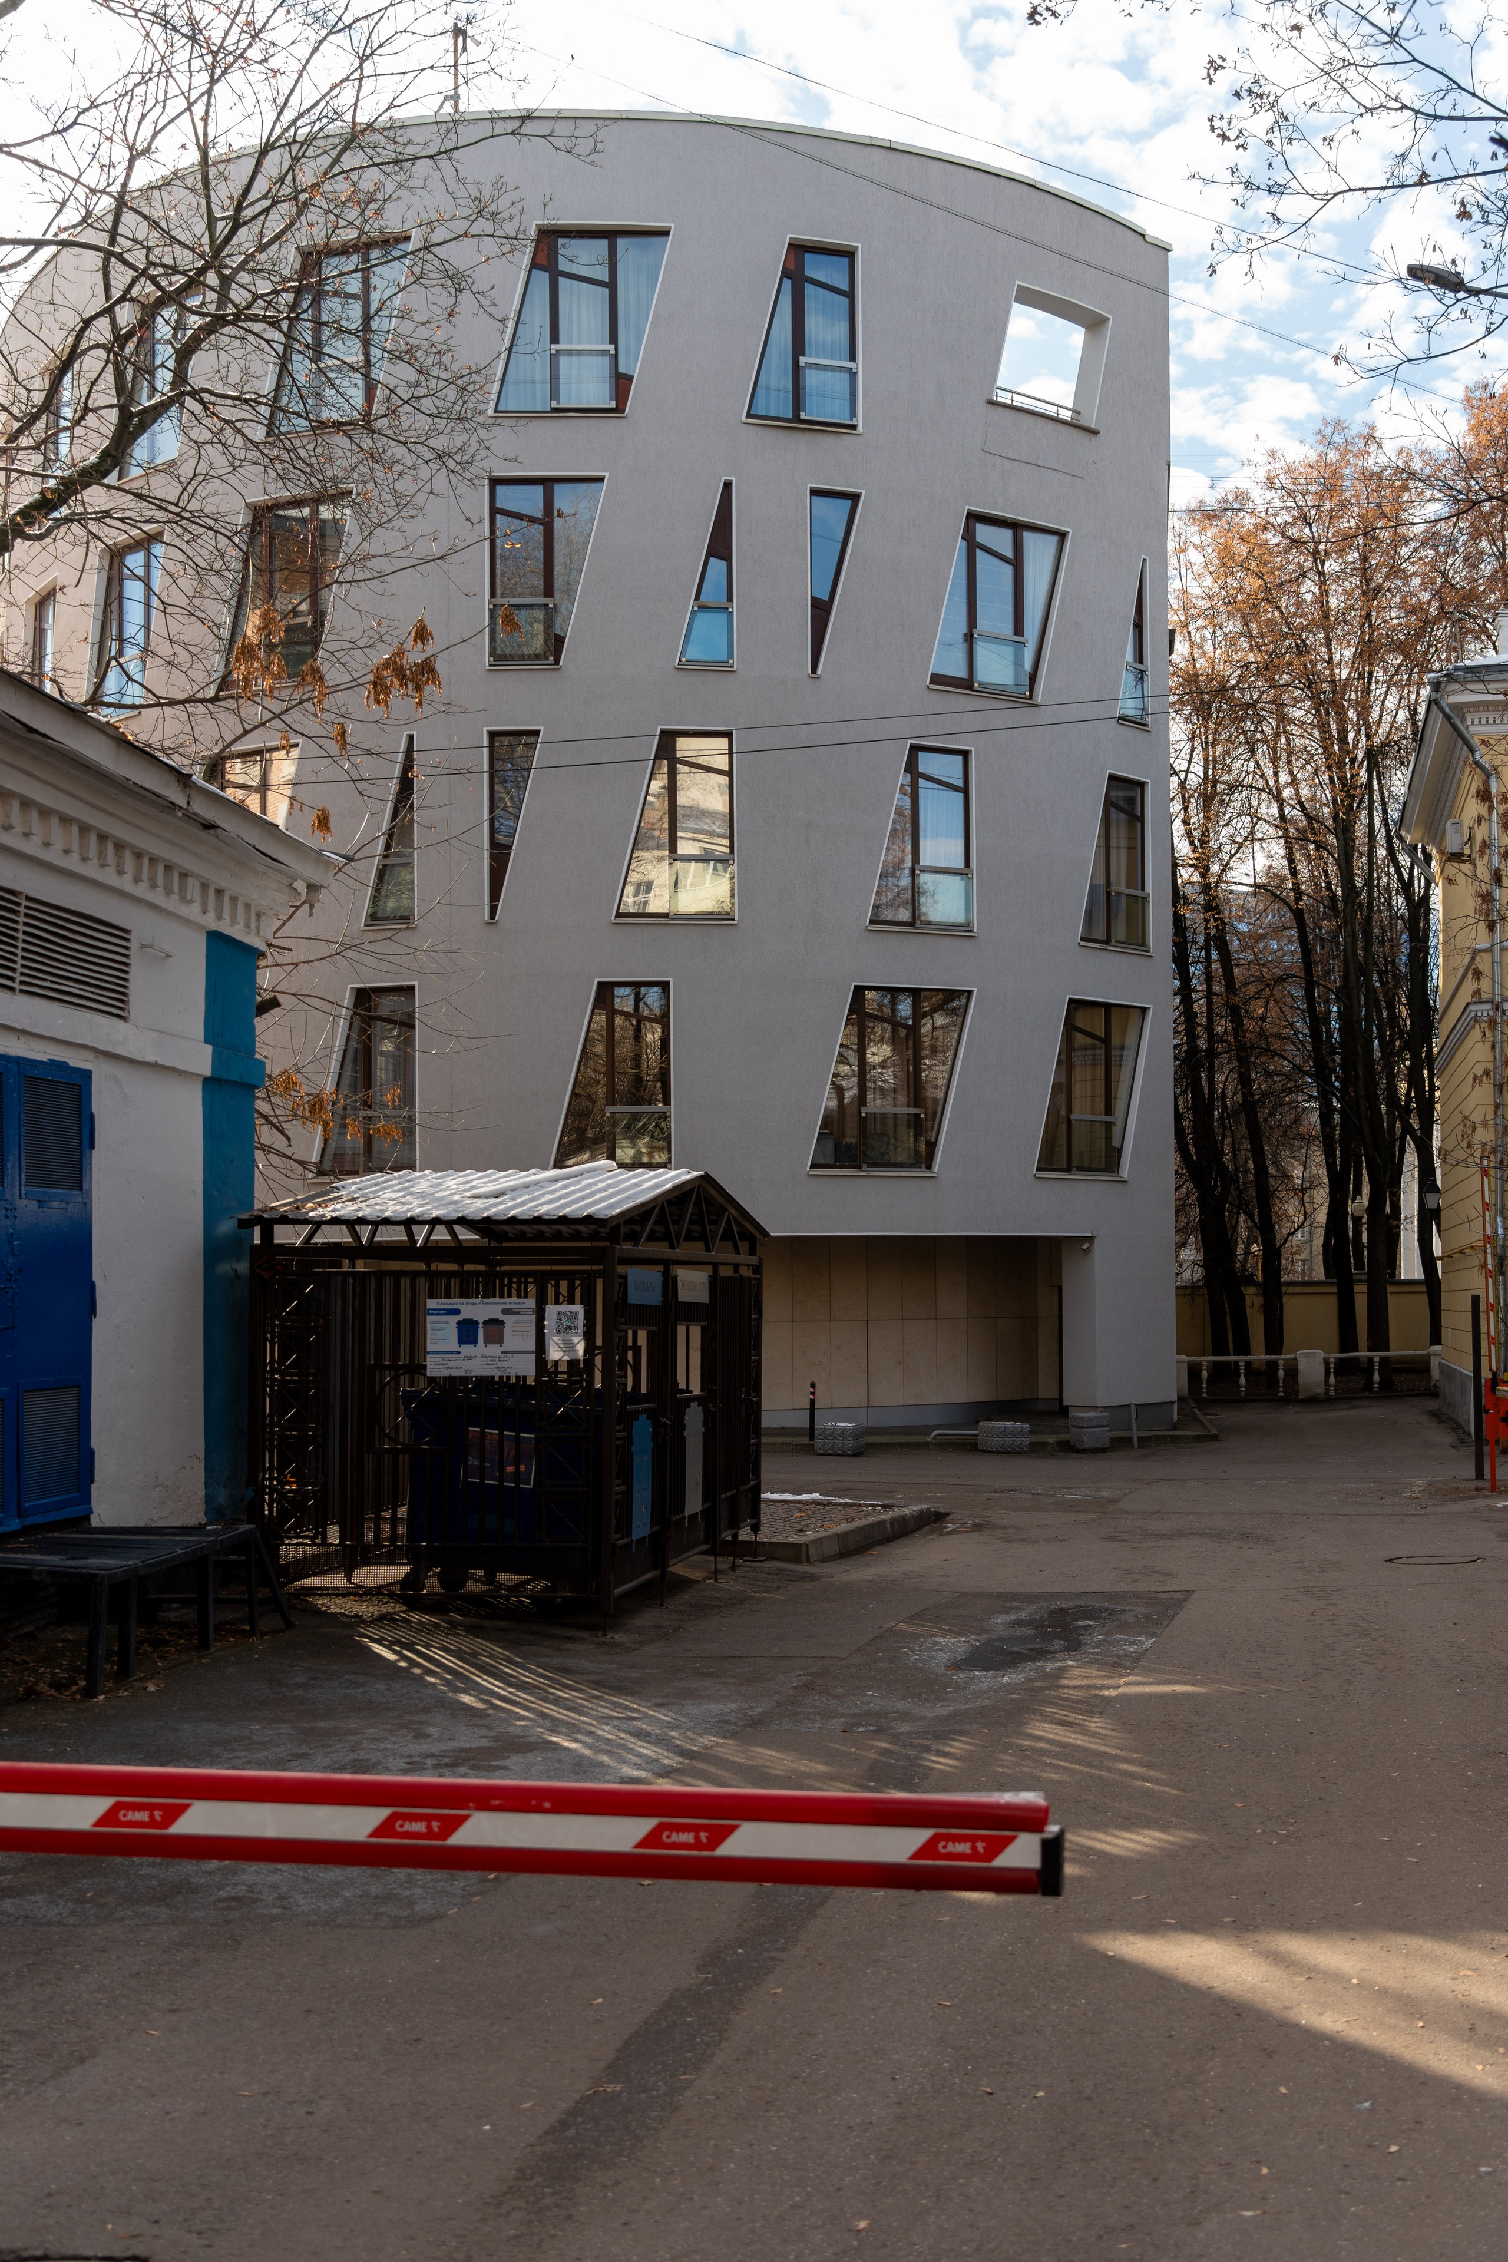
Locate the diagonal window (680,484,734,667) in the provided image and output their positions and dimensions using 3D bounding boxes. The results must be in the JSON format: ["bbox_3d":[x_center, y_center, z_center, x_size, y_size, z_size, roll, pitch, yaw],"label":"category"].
[{"bbox_3d":[-0.628,-7.160,29.122,0.736,2.455,0.200,0,-3,-9],"label":"diagonal window"}]

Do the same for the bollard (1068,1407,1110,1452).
[{"bbox_3d":[4.118,3.671,27.800,0.370,0.510,0.370,1,-4,-16],"label":"bollard"}]

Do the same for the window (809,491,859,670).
[{"bbox_3d":[1.064,-7.121,29.532,0.742,2.465,0.200,1,-3,-18],"label":"window"}]

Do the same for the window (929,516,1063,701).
[{"bbox_3d":[3.221,-6.828,29.555,2.357,2.415,0.200,2,-4,-33],"label":"window"}]

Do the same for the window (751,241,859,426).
[{"bbox_3d":[0.619,-10.411,29.594,1.548,2.473,0.200,1,-3,-16],"label":"window"}]

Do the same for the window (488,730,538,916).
[{"bbox_3d":[-2.940,-3.749,27.844,0.673,2.370,0.200,-1,-4,5],"label":"window"}]

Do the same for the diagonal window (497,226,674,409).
[{"bbox_3d":[-2.128,-10.070,28.192,2.219,2.363,0.200,0,-3,0],"label":"diagonal window"}]

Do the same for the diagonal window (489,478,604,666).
[{"bbox_3d":[-2.548,-6.917,28.010,1.465,2.405,0.200,-1,-4,3],"label":"diagonal window"}]

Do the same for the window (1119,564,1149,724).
[{"bbox_3d":[5.356,-6.996,32.298,0.200,2.476,0.790,-3,-4,43],"label":"window"}]

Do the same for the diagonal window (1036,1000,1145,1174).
[{"bbox_3d":[4.541,-0.543,30.147,2.406,2.363,0.200,3,-5,-42],"label":"diagonal window"}]

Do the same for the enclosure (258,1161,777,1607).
[{"bbox_3d":[-1.490,1.652,15.190,2.300,2.739,4.050,-1,-4,11],"label":"enclosure"}]

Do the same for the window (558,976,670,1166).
[{"bbox_3d":[-1.696,-0.665,27.623,1.395,2.293,0.200,0,-3,-2],"label":"window"}]

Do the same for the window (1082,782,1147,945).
[{"bbox_3d":[5.025,-3.767,31.815,1.634,2.466,0.200,3,-4,-44],"label":"window"}]

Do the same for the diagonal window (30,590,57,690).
[{"bbox_3d":[-10.158,-6.583,32.185,0.200,2.422,1.776,2,-4,-35],"label":"diagonal window"}]

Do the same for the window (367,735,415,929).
[{"bbox_3d":[-4.650,-3.837,29.120,0.710,2.480,0.200,-1,-3,14],"label":"window"}]

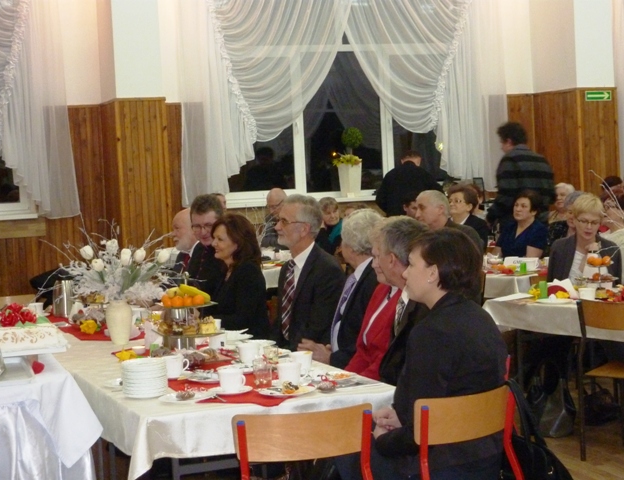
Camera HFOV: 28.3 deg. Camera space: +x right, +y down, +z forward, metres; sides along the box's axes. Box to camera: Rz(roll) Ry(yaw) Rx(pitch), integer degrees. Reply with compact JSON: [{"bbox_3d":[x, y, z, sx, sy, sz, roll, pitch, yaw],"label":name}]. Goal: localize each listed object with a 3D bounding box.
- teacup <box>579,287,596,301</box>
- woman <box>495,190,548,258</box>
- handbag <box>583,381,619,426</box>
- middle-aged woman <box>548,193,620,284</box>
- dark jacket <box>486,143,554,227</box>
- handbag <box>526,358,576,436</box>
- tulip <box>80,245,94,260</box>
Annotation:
[{"bbox_3d":[1.363,0.272,6.120,0.090,0.070,0.086,-3,3,-6],"label":"teacup"},{"bbox_3d":[1.435,0.263,8.845,0.470,1.270,0.750,0,4,37],"label":"woman"},{"bbox_3d":[1.657,0.922,7.100,0.130,0.245,0.260,-1,4,30],"label":"handbag"},{"bbox_3d":[1.454,0.392,6.521,0.470,1.290,0.750,-2,3,7],"label":"middle-aged woman"},{"bbox_3d":[1.624,-0.372,9.600,0.400,0.740,0.540,1,5,45],"label":"dark jacket"},{"bbox_3d":[1.334,0.865,6.870,0.160,0.420,0.260,-5,4,-40],"label":"handbag"},{"bbox_3d":[-1.042,0.059,5.750,0.057,0.067,0.057,-14,6,1],"label":"tulip"}]

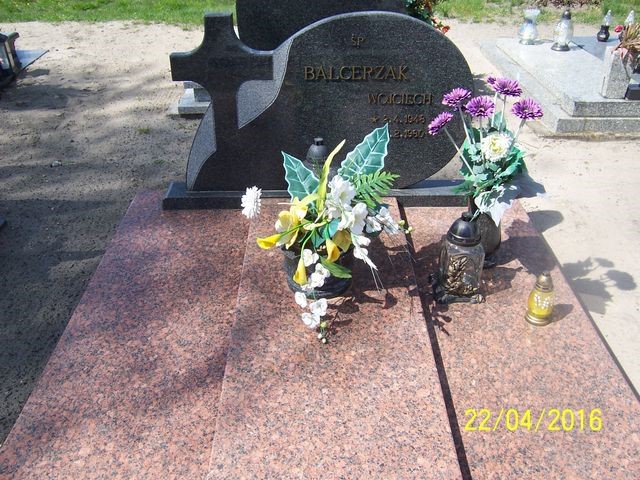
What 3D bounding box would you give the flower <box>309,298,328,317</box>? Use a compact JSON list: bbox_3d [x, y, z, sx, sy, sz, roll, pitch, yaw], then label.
[{"bbox_3d":[-0.004,0.189,1.709,0.053,0.030,0.050,0,63,0],"label":"flower"}]

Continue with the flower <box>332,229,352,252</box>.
[{"bbox_3d":[0.068,0.002,1.834,0.060,0.040,0.068,0,66,0],"label":"flower"}]

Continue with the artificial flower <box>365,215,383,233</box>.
[{"bbox_3d":[0.169,-0.052,1.929,0.056,0.048,0.050,-1,30,0],"label":"artificial flower"}]

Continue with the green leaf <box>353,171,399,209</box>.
[{"bbox_3d":[0.160,-0.146,1.760,0.135,0.090,0.070,-1,30,-1],"label":"green leaf"}]

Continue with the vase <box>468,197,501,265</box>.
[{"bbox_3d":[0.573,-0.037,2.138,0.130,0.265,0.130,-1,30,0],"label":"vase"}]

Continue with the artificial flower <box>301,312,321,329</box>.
[{"bbox_3d":[-0.026,0.220,1.669,0.057,0.038,0.035,-1,30,-1],"label":"artificial flower"}]

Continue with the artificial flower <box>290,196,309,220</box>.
[{"bbox_3d":[-0.059,-0.090,1.743,0.053,0.058,0.045,-1,30,-1],"label":"artificial flower"}]

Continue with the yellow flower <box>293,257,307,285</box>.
[{"bbox_3d":[-0.061,0.095,1.900,0.048,0.085,0.052,-1,30,0],"label":"yellow flower"}]

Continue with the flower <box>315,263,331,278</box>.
[{"bbox_3d":[0.008,0.094,1.888,0.050,0.045,0.045,-1,30,0],"label":"flower"}]

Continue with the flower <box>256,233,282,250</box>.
[{"bbox_3d":[-0.146,0.004,1.768,0.078,0.042,0.042,-17,34,-14],"label":"flower"}]

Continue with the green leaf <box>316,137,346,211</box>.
[{"bbox_3d":[0.034,-0.189,1.815,0.045,0.236,0.035,21,20,4],"label":"green leaf"}]

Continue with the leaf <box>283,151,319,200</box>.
[{"bbox_3d":[-0.060,-0.195,1.869,0.085,0.169,0.040,-31,-5,-9],"label":"leaf"}]

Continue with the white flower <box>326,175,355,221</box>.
[{"bbox_3d":[0.060,-0.121,1.692,0.085,0.100,0.070,-1,30,-1],"label":"white flower"}]

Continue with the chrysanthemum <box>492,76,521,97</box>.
[{"bbox_3d":[0.586,-0.478,1.906,0.088,0.045,0.085,-1,30,0],"label":"chrysanthemum"}]

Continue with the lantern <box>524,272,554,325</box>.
[{"bbox_3d":[0.610,0.154,1.679,0.078,0.155,0.078,-1,30,-1],"label":"lantern"}]

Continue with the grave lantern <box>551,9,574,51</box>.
[{"bbox_3d":[1.895,-1.630,4.720,0.148,0.291,0.148,-1,30,-1],"label":"grave lantern"}]

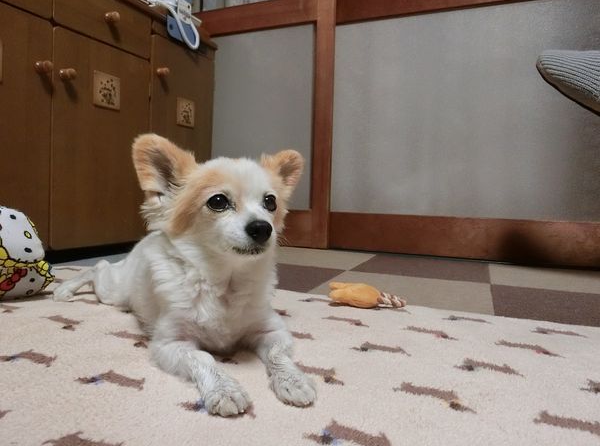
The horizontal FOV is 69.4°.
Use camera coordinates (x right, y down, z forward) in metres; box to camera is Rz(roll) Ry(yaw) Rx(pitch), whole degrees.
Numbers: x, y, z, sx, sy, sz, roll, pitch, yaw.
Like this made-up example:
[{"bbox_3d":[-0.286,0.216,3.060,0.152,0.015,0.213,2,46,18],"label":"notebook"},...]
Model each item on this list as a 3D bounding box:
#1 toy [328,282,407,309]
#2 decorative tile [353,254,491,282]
[{"bbox_3d":[0.099,0.104,0.642,0.114,0.032,0.052,3,4,22],"label":"toy"},{"bbox_3d":[0.307,0.114,1.076,0.302,0.008,0.308,3,4,22],"label":"decorative tile"}]

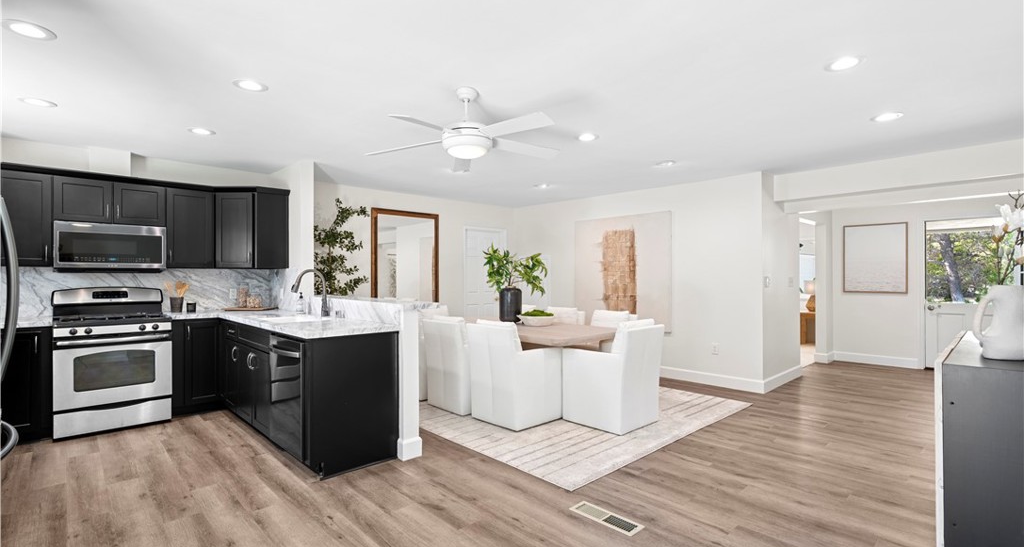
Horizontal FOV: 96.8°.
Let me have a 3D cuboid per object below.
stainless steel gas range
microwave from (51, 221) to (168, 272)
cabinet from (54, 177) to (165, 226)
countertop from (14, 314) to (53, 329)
[{"bbox_3d":[-3.539,0.727,4.048,0.760,1.195,0.690,0,-1,-44],"label":"stainless steel gas range"},{"bbox_3d":[-3.676,-0.232,4.189,0.756,0.420,0.389,1,-1,-43],"label":"microwave"},{"bbox_3d":[-3.678,-0.634,4.189,0.760,0.380,0.310,0,-1,-44],"label":"cabinet"},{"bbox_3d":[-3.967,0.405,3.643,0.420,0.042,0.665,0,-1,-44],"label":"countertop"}]

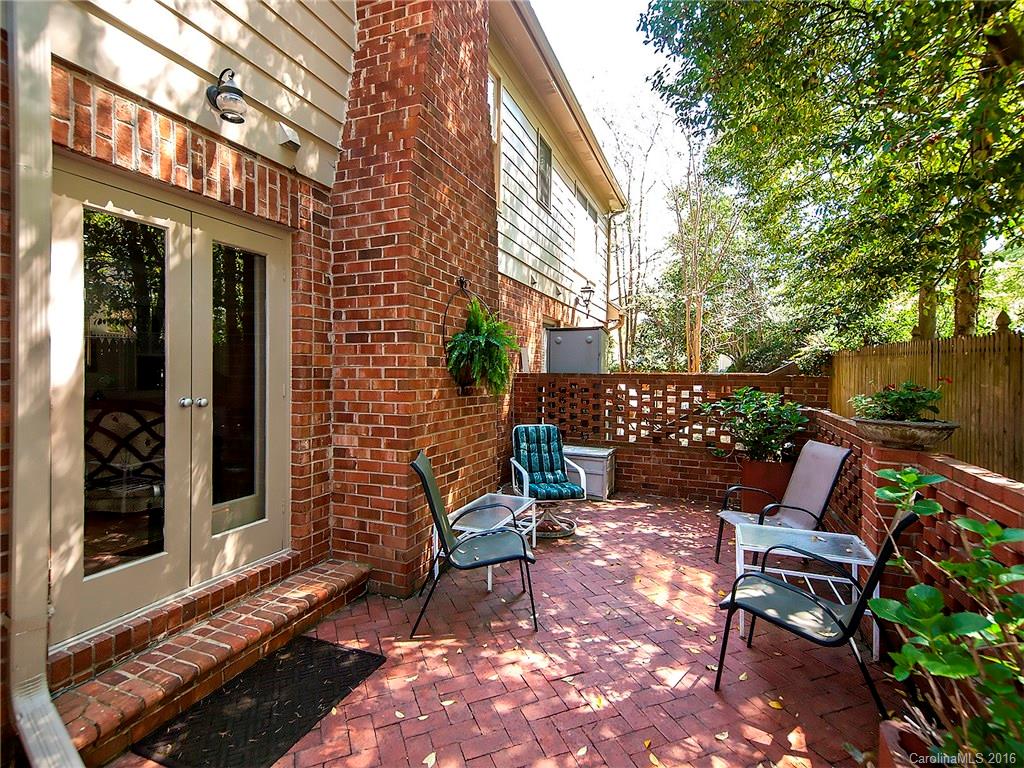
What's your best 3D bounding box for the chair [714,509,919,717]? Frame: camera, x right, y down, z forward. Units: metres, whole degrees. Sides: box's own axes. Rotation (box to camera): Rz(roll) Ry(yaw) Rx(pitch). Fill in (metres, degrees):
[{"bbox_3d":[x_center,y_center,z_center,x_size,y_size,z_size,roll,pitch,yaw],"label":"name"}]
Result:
[{"bbox_3d":[1.385,0.955,2.143,0.740,0.970,0.560,2,2,43],"label":"chair"}]

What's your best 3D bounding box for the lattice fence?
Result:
[{"bbox_3d":[1.709,0.319,5.791,3.610,0.880,0.140,1,1,23],"label":"lattice fence"}]

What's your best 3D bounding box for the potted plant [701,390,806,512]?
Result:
[{"bbox_3d":[2.507,0.703,4.957,1.050,1.380,0.880,1,1,23],"label":"potted plant"}]

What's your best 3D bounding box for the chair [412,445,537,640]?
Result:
[{"bbox_3d":[-0.228,0.924,2.909,0.740,0.970,0.560,0,1,-7],"label":"chair"}]

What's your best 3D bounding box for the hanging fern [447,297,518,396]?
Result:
[{"bbox_3d":[-0.213,-0.262,3.482,0.520,0.700,0.540,1,1,0],"label":"hanging fern"}]

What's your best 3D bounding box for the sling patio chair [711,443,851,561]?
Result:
[{"bbox_3d":[1.996,0.933,3.508,0.740,0.970,0.560,1,1,-1],"label":"sling patio chair"}]

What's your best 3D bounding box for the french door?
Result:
[{"bbox_3d":[-1.720,0.080,2.531,0.120,2.050,1.230,1,1,23],"label":"french door"}]

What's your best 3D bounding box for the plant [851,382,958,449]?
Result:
[{"bbox_3d":[2.041,0.149,2.485,0.440,0.360,0.440,1,1,23],"label":"plant"}]

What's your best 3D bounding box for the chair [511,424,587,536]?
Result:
[{"bbox_3d":[0.328,0.902,4.534,0.620,0.960,0.700,0,1,-13],"label":"chair"}]

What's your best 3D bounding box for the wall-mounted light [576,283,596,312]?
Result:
[{"bbox_3d":[1.427,-1.720,9.278,0.360,0.620,0.270,1,1,23],"label":"wall-mounted light"}]

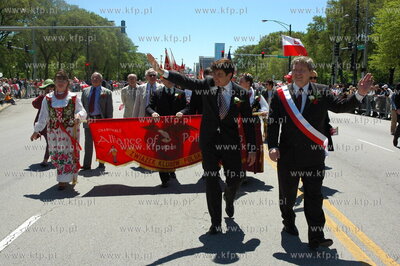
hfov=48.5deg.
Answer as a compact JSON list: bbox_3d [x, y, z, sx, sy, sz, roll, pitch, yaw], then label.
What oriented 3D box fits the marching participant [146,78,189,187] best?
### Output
[{"bbox_3d":[-0.488,0.037,6.665,0.620,1.430,0.420,0,6,0],"label":"marching participant"}]

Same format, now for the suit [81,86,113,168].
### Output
[{"bbox_3d":[-1.800,-0.099,7.841,0.569,1.430,0.420,0,7,0],"label":"suit"}]

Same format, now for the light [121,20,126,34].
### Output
[{"bbox_3d":[-6.364,-8.792,36.800,0.350,1.070,0.360,0,7,-1],"label":"light"}]

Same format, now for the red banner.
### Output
[{"bbox_3d":[-0.462,0.165,6.508,2.320,0.800,0.080,0,6,3],"label":"red banner"}]

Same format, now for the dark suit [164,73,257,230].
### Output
[{"bbox_3d":[0.118,0.160,4.649,0.925,1.570,0.580,1,7,7],"label":"dark suit"}]

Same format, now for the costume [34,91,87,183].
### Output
[{"bbox_3d":[-2.002,0.057,6.450,0.746,1.340,0.500,0,7,0],"label":"costume"}]

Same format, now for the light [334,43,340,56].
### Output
[{"bbox_3d":[10.223,-6.196,33.017,0.340,1.004,0.360,0,6,0],"label":"light"}]

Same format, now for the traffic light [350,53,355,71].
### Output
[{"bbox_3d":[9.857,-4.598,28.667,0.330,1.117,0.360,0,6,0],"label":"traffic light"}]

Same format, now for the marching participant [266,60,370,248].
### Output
[{"bbox_3d":[1.151,0.158,4.314,0.980,1.770,0.600,0,6,0],"label":"marching participant"}]

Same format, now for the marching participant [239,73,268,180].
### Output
[{"bbox_3d":[0.798,-0.079,6.887,0.506,1.670,0.480,1,7,11],"label":"marching participant"}]

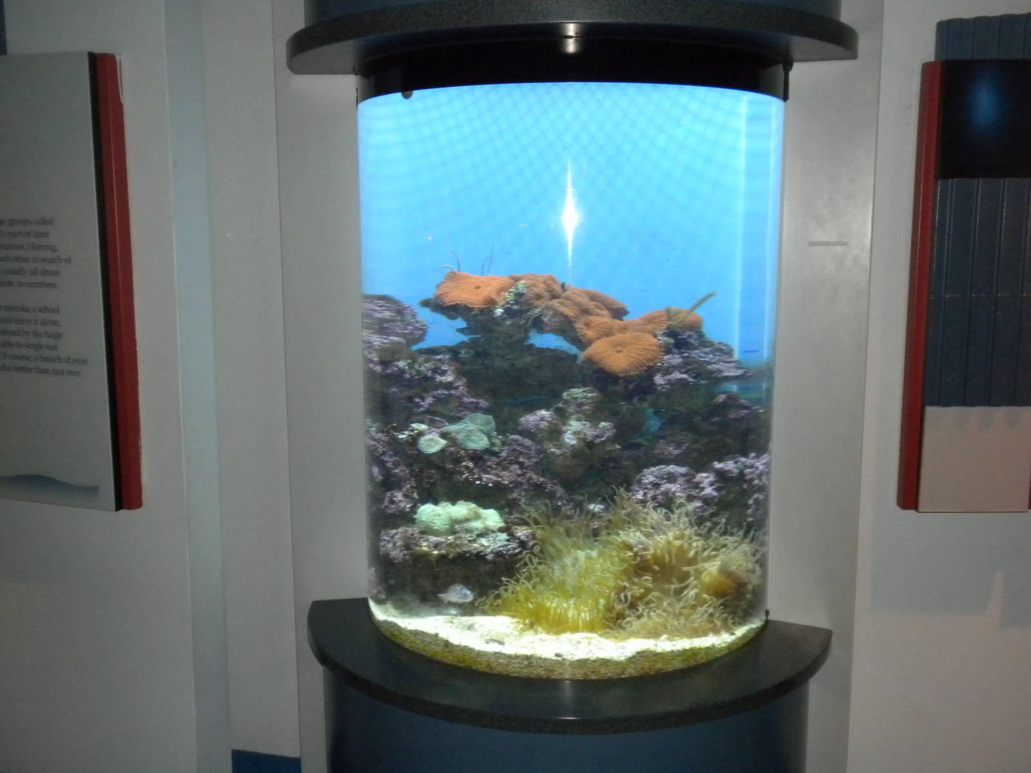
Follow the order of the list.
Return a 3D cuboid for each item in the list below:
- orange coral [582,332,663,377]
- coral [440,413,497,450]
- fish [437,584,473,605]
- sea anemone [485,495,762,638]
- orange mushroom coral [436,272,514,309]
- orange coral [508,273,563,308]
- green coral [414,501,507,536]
[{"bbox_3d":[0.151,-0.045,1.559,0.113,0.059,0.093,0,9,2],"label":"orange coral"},{"bbox_3d":[-0.071,0.068,1.651,0.082,0.051,0.057,0,9,2],"label":"coral"},{"bbox_3d":[-0.087,0.302,1.606,0.051,0.028,0.014,2,10,16],"label":"fish"},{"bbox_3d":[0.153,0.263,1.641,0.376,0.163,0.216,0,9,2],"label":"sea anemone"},{"bbox_3d":[-0.059,-0.139,1.595,0.117,0.055,0.093,0,9,2],"label":"orange mushroom coral"},{"bbox_3d":[0.029,-0.142,1.626,0.082,0.049,0.072,0,9,2],"label":"orange coral"},{"bbox_3d":[-0.081,0.193,1.598,0.124,0.043,0.072,0,9,2],"label":"green coral"}]

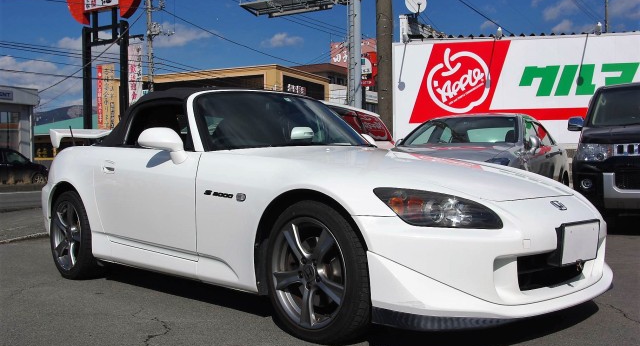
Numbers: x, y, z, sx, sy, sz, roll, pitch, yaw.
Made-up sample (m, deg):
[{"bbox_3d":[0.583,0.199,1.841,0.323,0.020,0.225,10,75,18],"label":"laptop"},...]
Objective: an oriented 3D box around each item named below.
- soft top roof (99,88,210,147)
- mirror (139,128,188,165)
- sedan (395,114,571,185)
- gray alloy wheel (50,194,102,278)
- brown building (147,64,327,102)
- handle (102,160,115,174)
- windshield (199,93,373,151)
[{"bbox_3d":[-0.788,-0.362,4.638,1.360,0.420,1.150,-1,0,-44],"label":"soft top roof"},{"bbox_3d":[-0.842,-0.145,3.441,0.230,0.180,0.180,-1,0,-44],"label":"mirror"},{"bbox_3d":[2.259,-0.102,9.050,1.870,1.400,4.850,-1,0,32],"label":"sedan"},{"bbox_3d":[-1.652,0.427,4.459,0.240,0.630,0.630,-1,0,-44],"label":"gray alloy wheel"},{"bbox_3d":[-6.773,-2.833,45.168,13.300,7.200,6.900,-1,0,29],"label":"brown building"},{"bbox_3d":[-1.318,-0.034,4.001,0.045,0.075,0.150,-1,0,-44],"label":"handle"},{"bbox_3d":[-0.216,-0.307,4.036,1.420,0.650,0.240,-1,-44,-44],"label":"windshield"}]

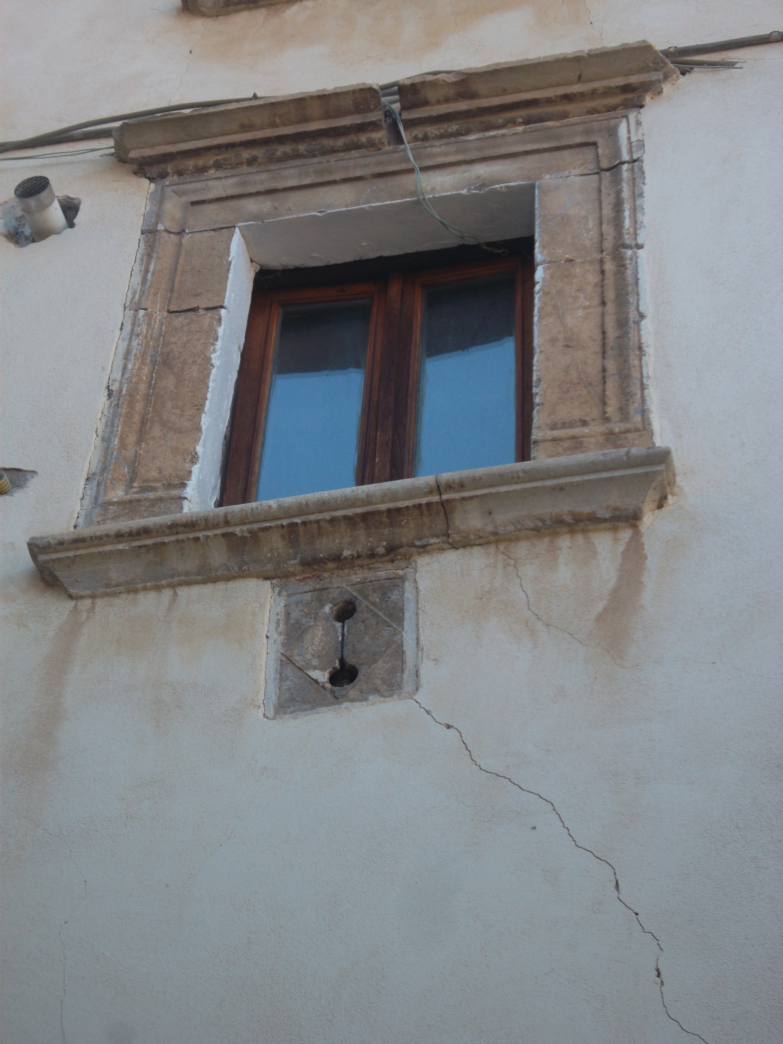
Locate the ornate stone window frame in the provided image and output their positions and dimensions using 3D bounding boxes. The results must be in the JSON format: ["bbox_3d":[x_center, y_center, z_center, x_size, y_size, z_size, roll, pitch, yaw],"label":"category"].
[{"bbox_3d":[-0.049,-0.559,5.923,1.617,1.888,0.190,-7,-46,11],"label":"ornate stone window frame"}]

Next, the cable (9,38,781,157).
[{"bbox_3d":[-0.054,-1.292,6.653,2.401,0.200,0.060,-7,-46,11],"label":"cable"}]

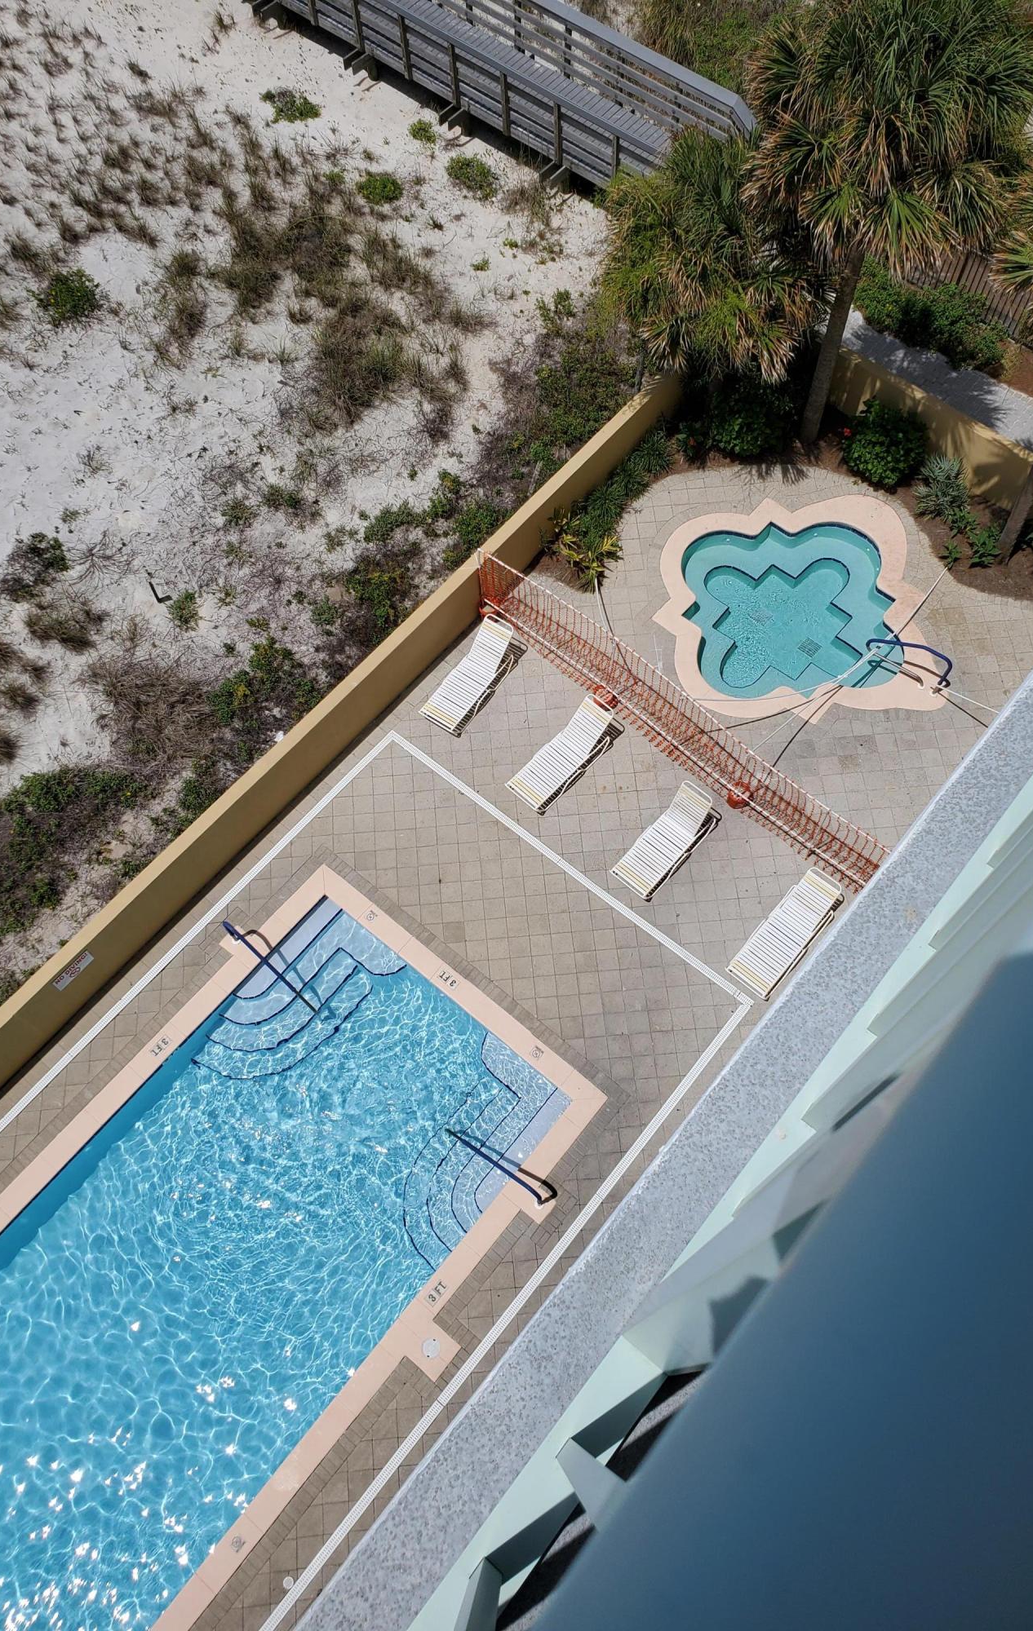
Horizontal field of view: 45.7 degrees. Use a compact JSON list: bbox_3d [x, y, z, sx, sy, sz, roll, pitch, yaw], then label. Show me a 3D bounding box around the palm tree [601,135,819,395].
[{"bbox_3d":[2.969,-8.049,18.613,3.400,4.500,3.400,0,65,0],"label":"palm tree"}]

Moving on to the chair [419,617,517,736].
[{"bbox_3d":[-0.716,-2.108,18.627,0.650,0.800,1.820,30,68,13],"label":"chair"}]

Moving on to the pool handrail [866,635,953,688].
[{"bbox_3d":[6.030,-2.443,18.849,1.270,0.880,0.070,37,70,15],"label":"pool handrail"}]

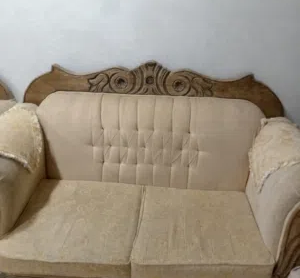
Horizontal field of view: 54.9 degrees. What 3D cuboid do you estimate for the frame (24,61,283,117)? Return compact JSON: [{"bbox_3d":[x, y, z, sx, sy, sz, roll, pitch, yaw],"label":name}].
[{"bbox_3d":[0.004,-0.300,1.744,1.520,0.310,0.080,2,14,1],"label":"frame"}]

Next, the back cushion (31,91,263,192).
[{"bbox_3d":[-0.010,0.022,1.772,1.310,0.570,0.150,2,12,1],"label":"back cushion"}]

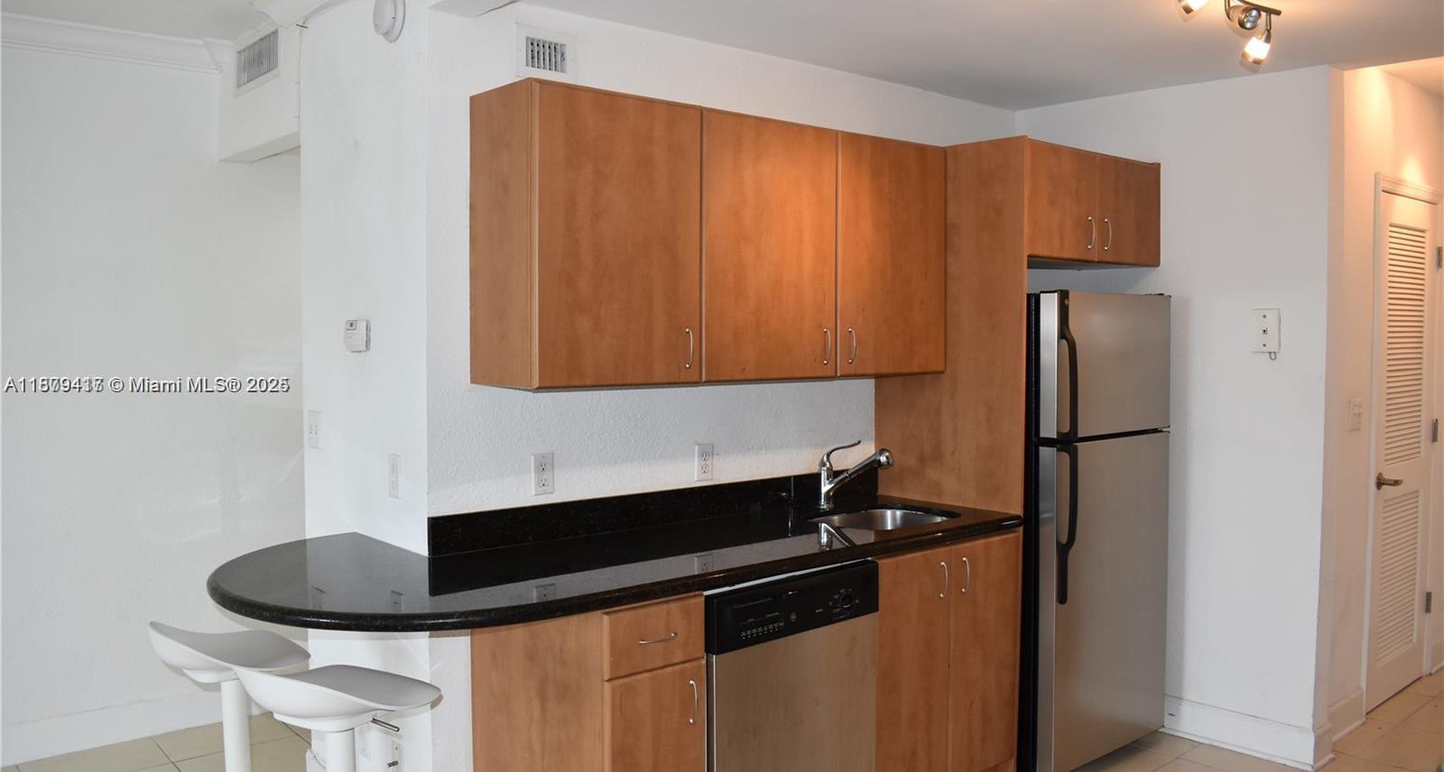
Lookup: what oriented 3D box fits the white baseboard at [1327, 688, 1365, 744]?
[{"bbox_3d":[2.251,1.183,3.910,0.376,0.135,0.025,-2,4,-39],"label":"white baseboard"}]

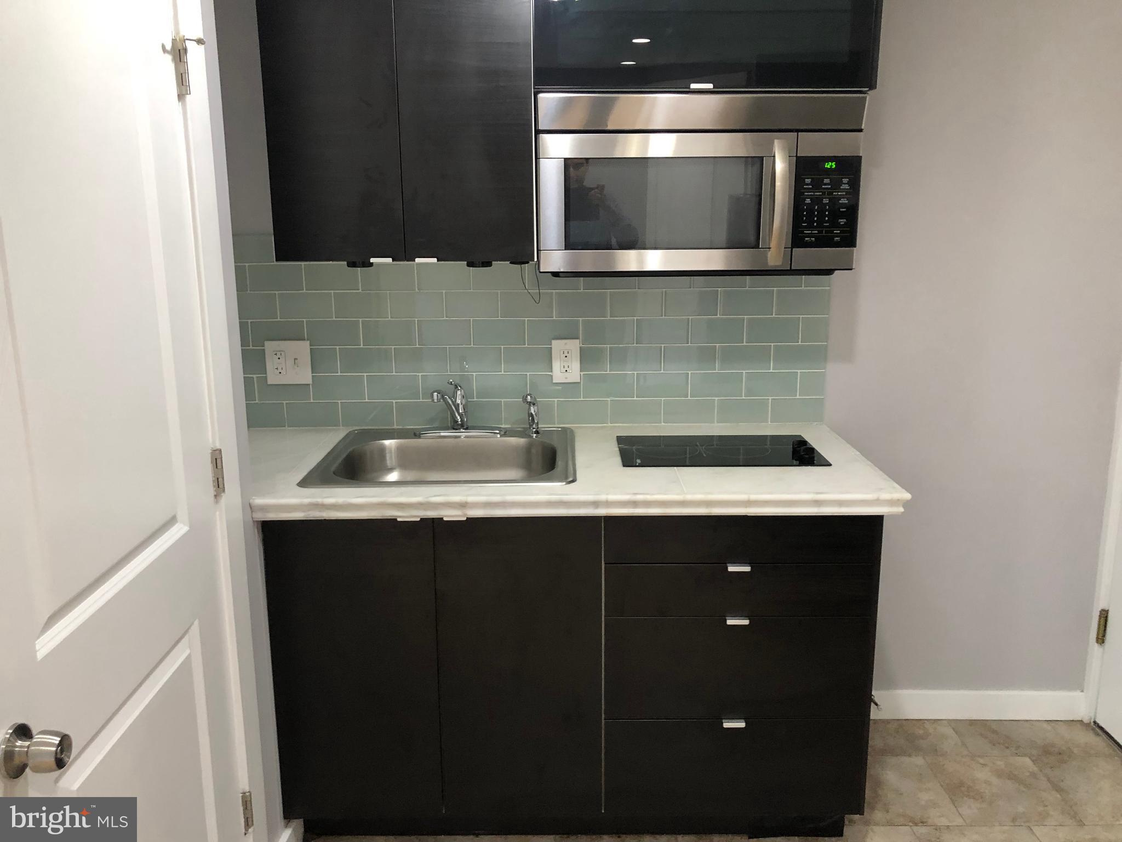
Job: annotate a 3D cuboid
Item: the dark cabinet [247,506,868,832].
[{"bbox_3d":[0.029,0.572,2.415,1.376,0.892,0.660,0,13,0],"label":"dark cabinet"}]

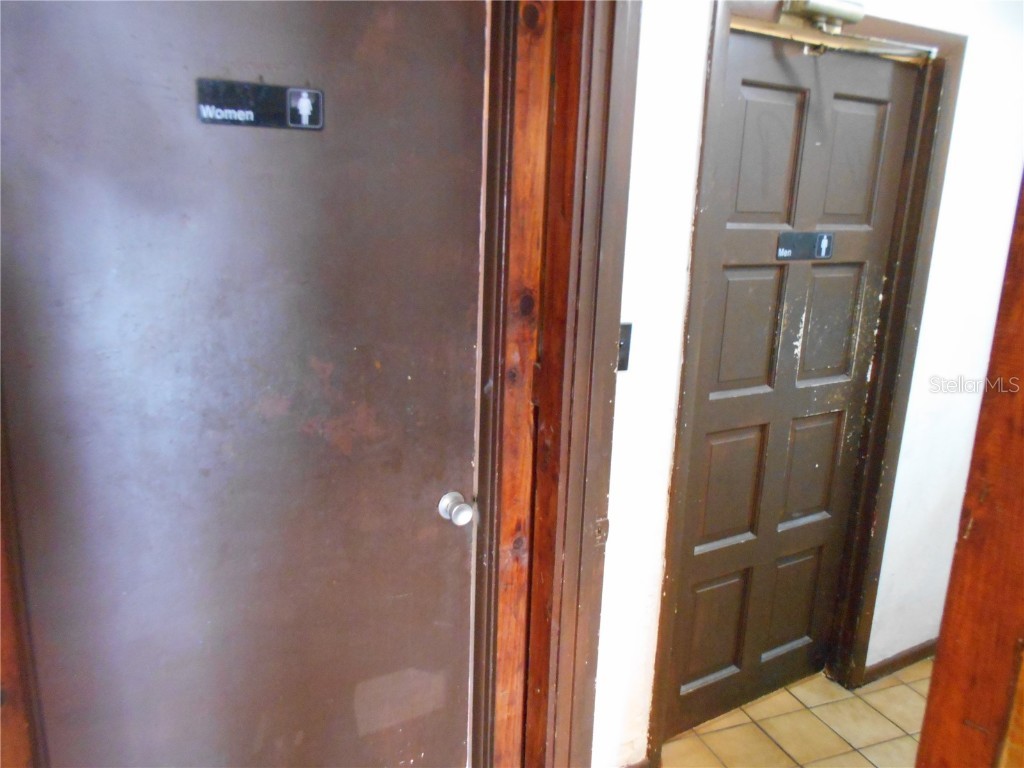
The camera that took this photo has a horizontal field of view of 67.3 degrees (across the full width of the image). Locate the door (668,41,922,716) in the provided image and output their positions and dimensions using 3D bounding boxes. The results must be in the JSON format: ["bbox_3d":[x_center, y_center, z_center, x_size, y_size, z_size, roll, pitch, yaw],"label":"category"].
[{"bbox_3d":[0.801,0.069,2.324,0.815,2.030,0.045,-7,16,-31],"label":"door"}]

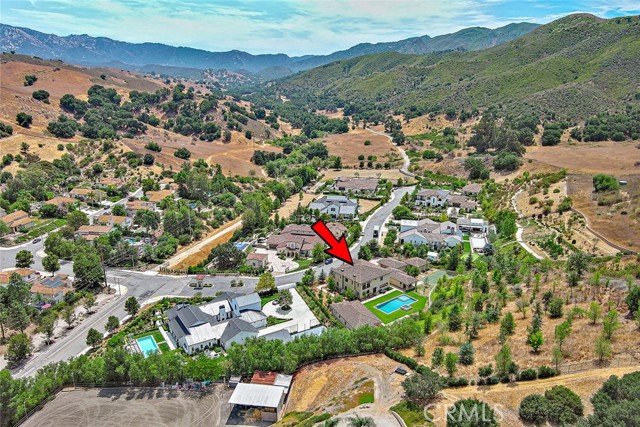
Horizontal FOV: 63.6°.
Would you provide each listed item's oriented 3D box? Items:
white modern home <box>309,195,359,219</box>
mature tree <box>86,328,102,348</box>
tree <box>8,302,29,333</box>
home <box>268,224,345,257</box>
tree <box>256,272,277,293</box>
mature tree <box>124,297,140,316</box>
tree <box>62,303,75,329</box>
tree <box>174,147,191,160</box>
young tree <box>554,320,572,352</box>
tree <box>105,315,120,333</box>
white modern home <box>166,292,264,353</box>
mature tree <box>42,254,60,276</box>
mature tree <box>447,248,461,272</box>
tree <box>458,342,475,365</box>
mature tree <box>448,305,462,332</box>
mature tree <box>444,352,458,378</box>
[{"bbox_3d":[7.480,-3.650,275.000,24.000,8.500,17.000,2,18,7],"label":"white modern home"},{"bbox_3d":[-68.051,37.960,155.958,4.555,6.560,4.555,0,17,0],"label":"mature tree"},{"bbox_3d":[-94.790,32.700,162.110,5.970,9.770,5.790,0,16,0],"label":"tree"},{"bbox_3d":[-5.500,11.620,237.920,35.000,8.500,23.000,3,16,12],"label":"home"},{"bbox_3d":[-19.706,25.701,189.305,7.118,8.083,7.118,0,17,0],"label":"tree"},{"bbox_3d":[-61.620,30.560,169.440,5.100,6.340,5.100,0,17,0],"label":"mature tree"},{"bbox_3d":[-80.250,32.550,164.520,3.640,8.740,3.530,0,16,0],"label":"tree"},{"bbox_3d":[-112.010,-48.880,420.000,12.380,9.800,12.010,0,16,0],"label":"tree"},{"bbox_3d":[57.620,29.100,122.000,4.050,8.050,3.920,0,16,0],"label":"young tree"},{"bbox_3d":[-64.360,34.120,159.920,4.810,5.240,4.810,0,17,0],"label":"tree"},{"bbox_3d":[-31.772,33.564,165.608,30.000,7.300,27.500,-10,20,-29],"label":"white modern home"},{"bbox_3d":[-107.050,20.730,205.570,6.820,8.810,6.610,0,16,0],"label":"mature tree"},{"bbox_3d":[54.710,18.440,211.310,5.450,10.050,5.290,0,16,0],"label":"mature tree"},{"bbox_3d":[37.790,36.110,132.990,4.000,5.550,4.000,0,17,0],"label":"tree"},{"bbox_3d":[39.320,30.470,149.620,3.940,8.360,3.940,0,17,0],"label":"mature tree"},{"bbox_3d":[33.047,37.801,128.784,2.874,7.063,2.874,0,17,0],"label":"mature tree"}]

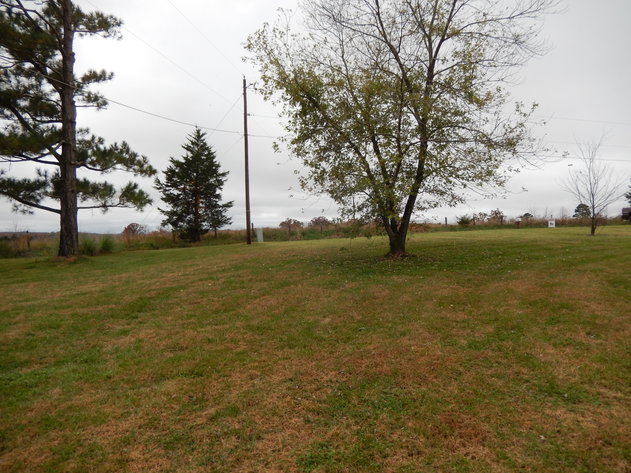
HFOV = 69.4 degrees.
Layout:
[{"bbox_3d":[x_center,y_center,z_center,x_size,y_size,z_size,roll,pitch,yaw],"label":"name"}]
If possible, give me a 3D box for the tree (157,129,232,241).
[{"bbox_3d":[-8.569,-3.582,32.000,5.300,7.900,5.200,-1,1,0],"label":"tree"}]

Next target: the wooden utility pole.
[{"bbox_3d":[-4.272,-4.754,28.500,0.330,10.450,0.330,-1,1,0],"label":"wooden utility pole"}]

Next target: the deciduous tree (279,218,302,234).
[{"bbox_3d":[-5.487,-2.085,100.000,5.300,4.000,5.000,-1,1,0],"label":"deciduous tree"}]

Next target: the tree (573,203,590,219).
[{"bbox_3d":[58.385,-5.487,100.000,4.000,4.100,3.900,-1,1,0],"label":"tree"}]

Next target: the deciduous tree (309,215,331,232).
[{"bbox_3d":[0.878,-2.744,100.000,4.800,4.400,4.600,-1,1,0],"label":"deciduous tree"}]

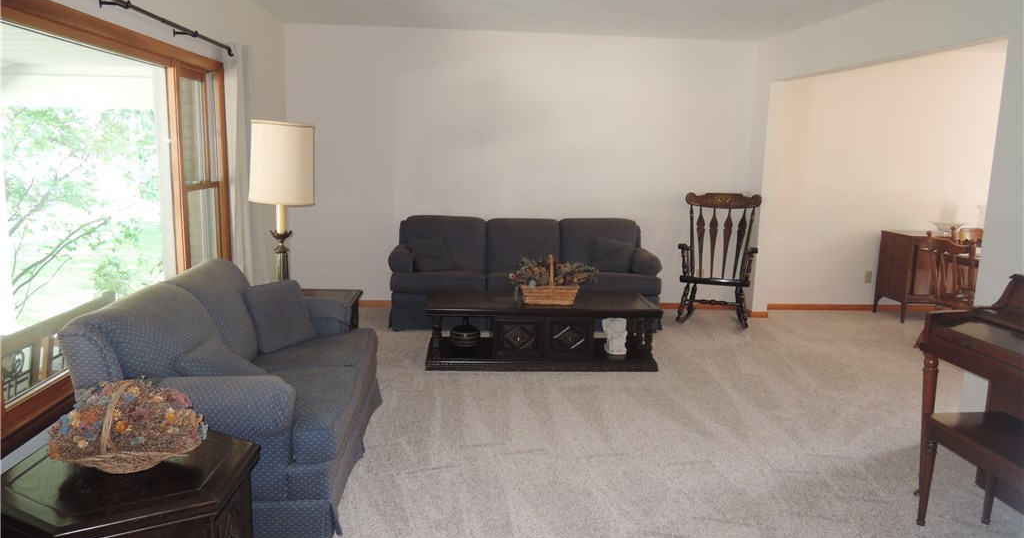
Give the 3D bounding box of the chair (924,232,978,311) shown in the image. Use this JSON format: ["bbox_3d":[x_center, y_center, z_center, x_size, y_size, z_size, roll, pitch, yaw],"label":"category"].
[{"bbox_3d":[3.370,0.179,5.322,0.540,0.890,0.480,0,10,-5],"label":"chair"}]

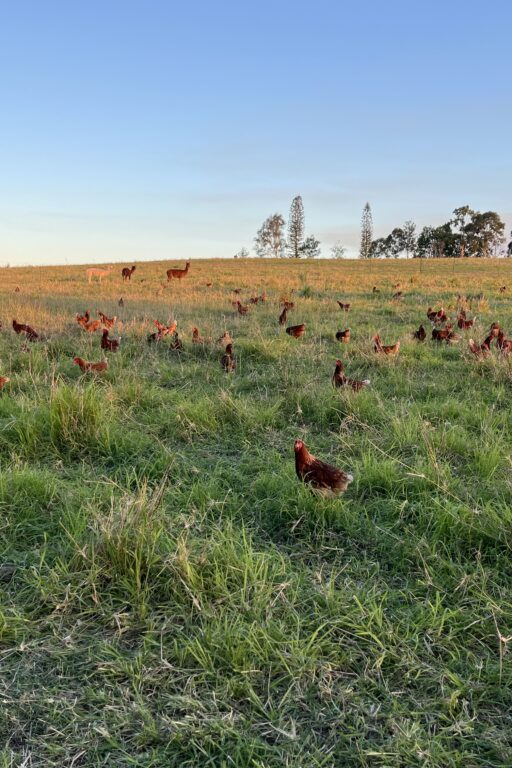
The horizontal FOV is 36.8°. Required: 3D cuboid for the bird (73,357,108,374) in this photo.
[{"bbox_3d":[-2.041,-0.180,9.500,0.420,0.300,0.190,-1,9,-9],"label":"bird"}]

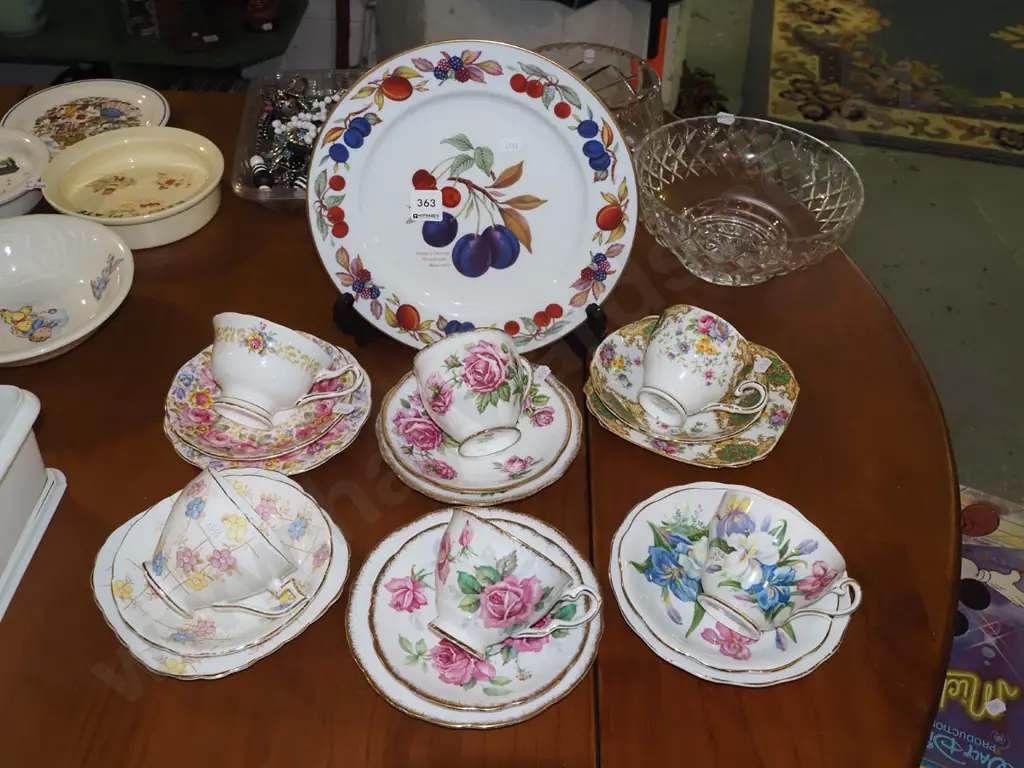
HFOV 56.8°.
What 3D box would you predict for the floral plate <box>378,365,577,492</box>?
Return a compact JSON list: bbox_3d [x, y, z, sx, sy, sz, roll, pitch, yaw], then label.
[{"bbox_3d":[-0.027,0.033,0.729,0.143,0.021,0.143,1,44,-1],"label":"floral plate"}]

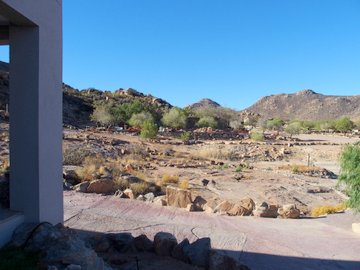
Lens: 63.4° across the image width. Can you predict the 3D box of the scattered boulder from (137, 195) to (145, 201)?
[{"bbox_3d":[-1.234,1.969,9.100,0.242,0.180,0.225,1,2,20],"label":"scattered boulder"}]

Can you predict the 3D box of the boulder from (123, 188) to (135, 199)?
[{"bbox_3d":[-1.322,1.522,7.511,0.297,0.250,0.252,0,1,-10],"label":"boulder"}]

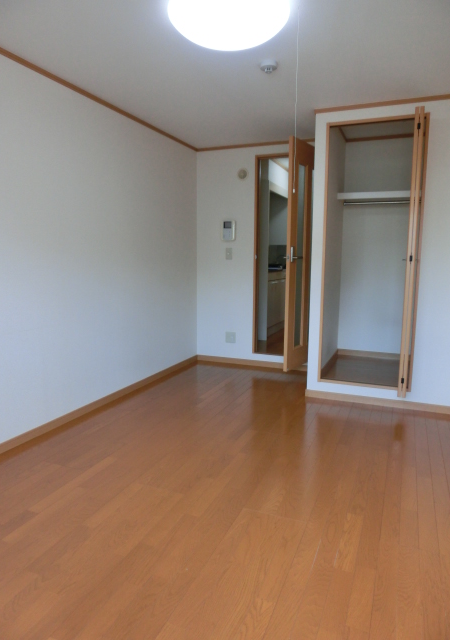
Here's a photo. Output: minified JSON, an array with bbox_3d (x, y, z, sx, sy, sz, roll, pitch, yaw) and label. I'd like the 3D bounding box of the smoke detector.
[{"bbox_3d":[0.264,-1.524,2.680,0.100,0.054,0.100,0,8,0],"label":"smoke detector"}]

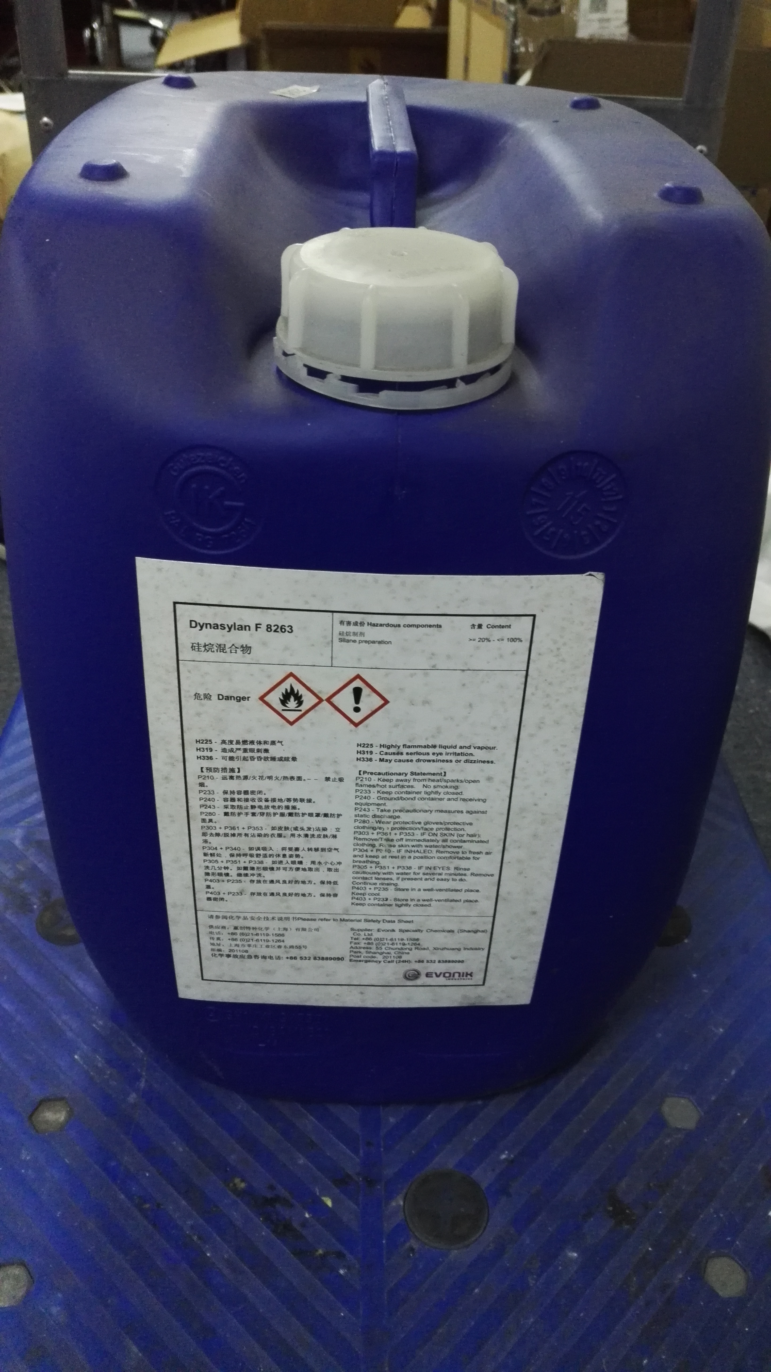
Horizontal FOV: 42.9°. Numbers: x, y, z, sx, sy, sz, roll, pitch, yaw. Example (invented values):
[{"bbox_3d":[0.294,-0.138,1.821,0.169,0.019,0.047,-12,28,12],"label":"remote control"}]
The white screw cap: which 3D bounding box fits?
[{"bbox_3d":[0.004,-0.115,0.297,0.074,0.032,0.074,1,39,-1],"label":"white screw cap"}]

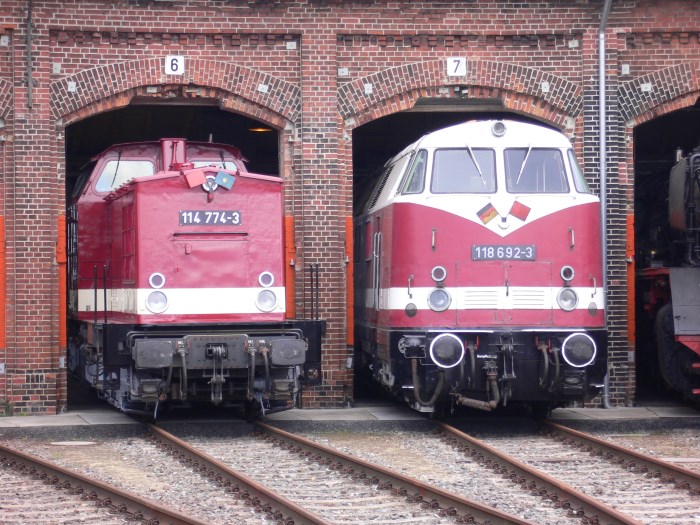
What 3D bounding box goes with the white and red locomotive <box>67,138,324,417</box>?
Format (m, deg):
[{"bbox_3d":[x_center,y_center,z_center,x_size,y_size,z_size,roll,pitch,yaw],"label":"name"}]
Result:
[{"bbox_3d":[-3.087,0.213,34.515,3.060,4.200,14.200,0,-1,-12],"label":"white and red locomotive"}]

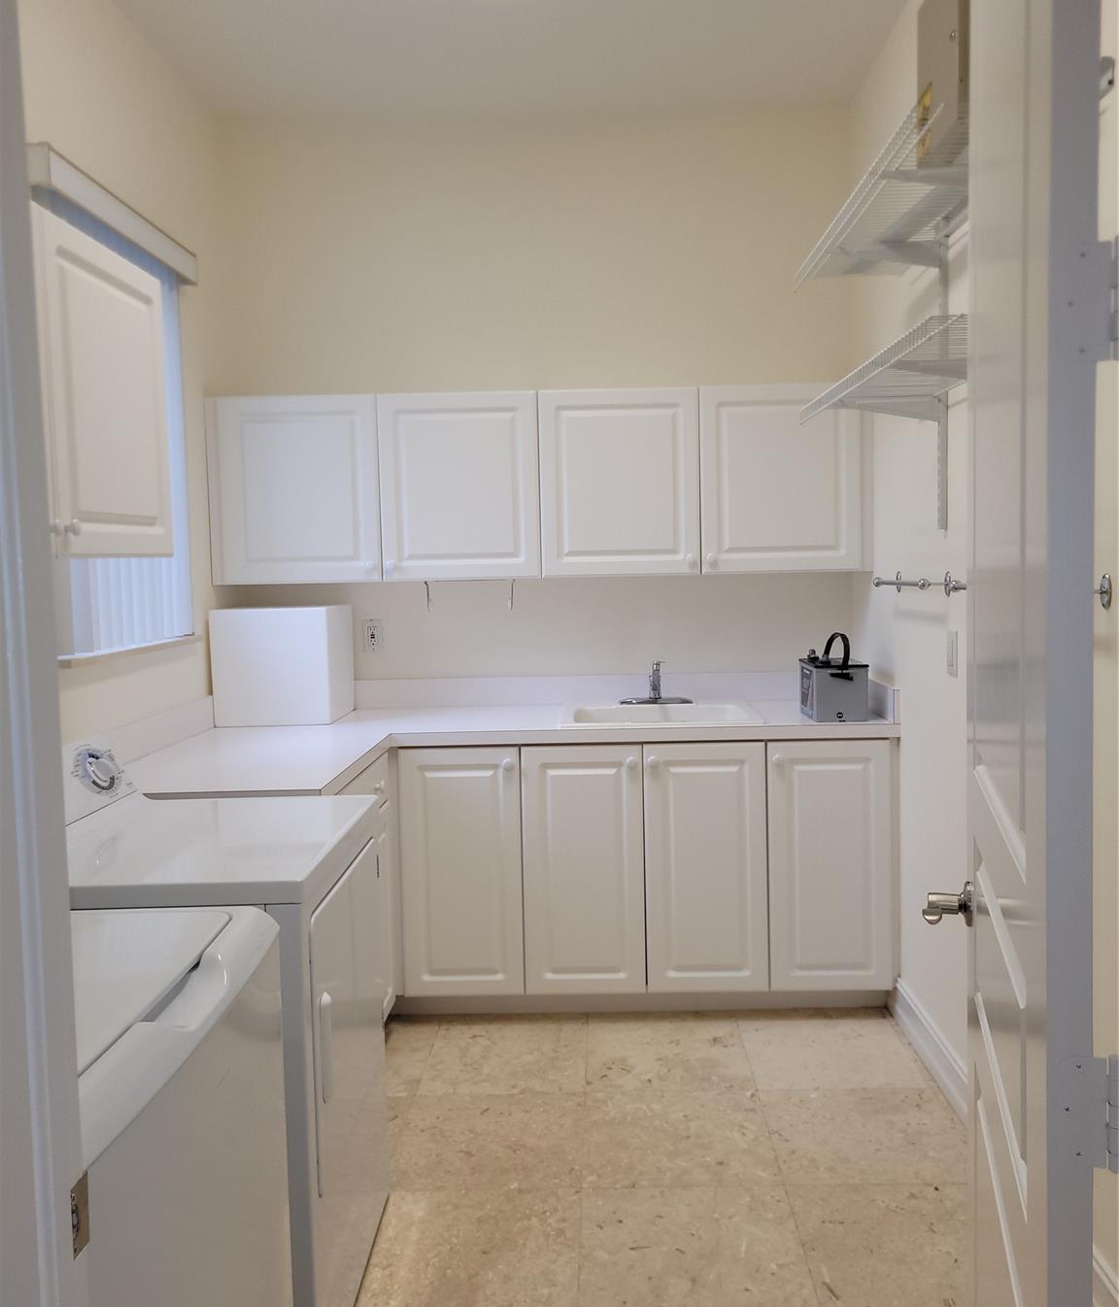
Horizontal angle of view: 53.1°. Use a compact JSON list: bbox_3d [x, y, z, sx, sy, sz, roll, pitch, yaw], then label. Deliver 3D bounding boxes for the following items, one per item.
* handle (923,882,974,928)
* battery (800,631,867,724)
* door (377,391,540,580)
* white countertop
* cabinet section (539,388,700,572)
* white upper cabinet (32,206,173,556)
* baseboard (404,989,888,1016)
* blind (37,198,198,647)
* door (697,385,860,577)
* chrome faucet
[{"bbox_3d":[0.548,0.367,1.590,0.068,0.066,0.125,0,5,16],"label":"handle"},{"bbox_3d":[0.859,0.070,3.482,0.165,0.260,0.197,-1,5,2],"label":"battery"},{"bbox_3d":[-0.322,-0.539,3.620,0.513,0.600,0.025,-1,5,2],"label":"door"},{"bbox_3d":[-0.070,0.263,3.251,2.150,0.043,1.490,-1,5,2],"label":"white countertop"},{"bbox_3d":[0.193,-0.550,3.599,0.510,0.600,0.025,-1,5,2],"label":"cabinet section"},{"bbox_3d":[-0.881,-0.491,2.200,0.025,0.600,0.520,-1,5,2],"label":"white upper cabinet"},{"bbox_3d":[0.259,1.081,3.530,1.530,0.094,0.020,-1,5,2],"label":"baseboard"},{"bbox_3d":[-1.145,-0.570,2.980,0.060,1.110,0.810,-1,5,2],"label":"blind"},{"bbox_3d":[0.707,-0.561,3.579,0.510,0.600,0.025,-1,5,2],"label":"door"},{"bbox_3d":[0.326,0.103,3.751,0.250,0.155,0.190,-1,5,2],"label":"chrome faucet"}]

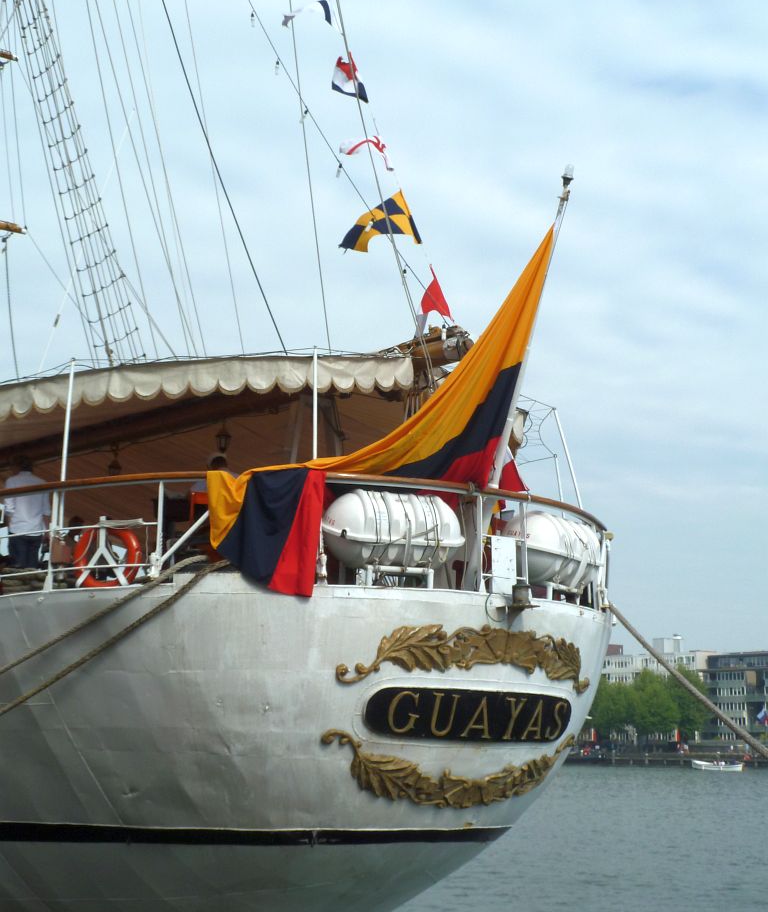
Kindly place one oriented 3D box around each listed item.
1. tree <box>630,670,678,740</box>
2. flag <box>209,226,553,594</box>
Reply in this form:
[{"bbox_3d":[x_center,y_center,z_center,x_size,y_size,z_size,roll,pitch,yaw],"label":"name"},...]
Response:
[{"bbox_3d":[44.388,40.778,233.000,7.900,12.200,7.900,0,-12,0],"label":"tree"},{"bbox_3d":[0.046,-0.591,15.748,3.990,4.470,1.150,4,-12,-20],"label":"flag"}]

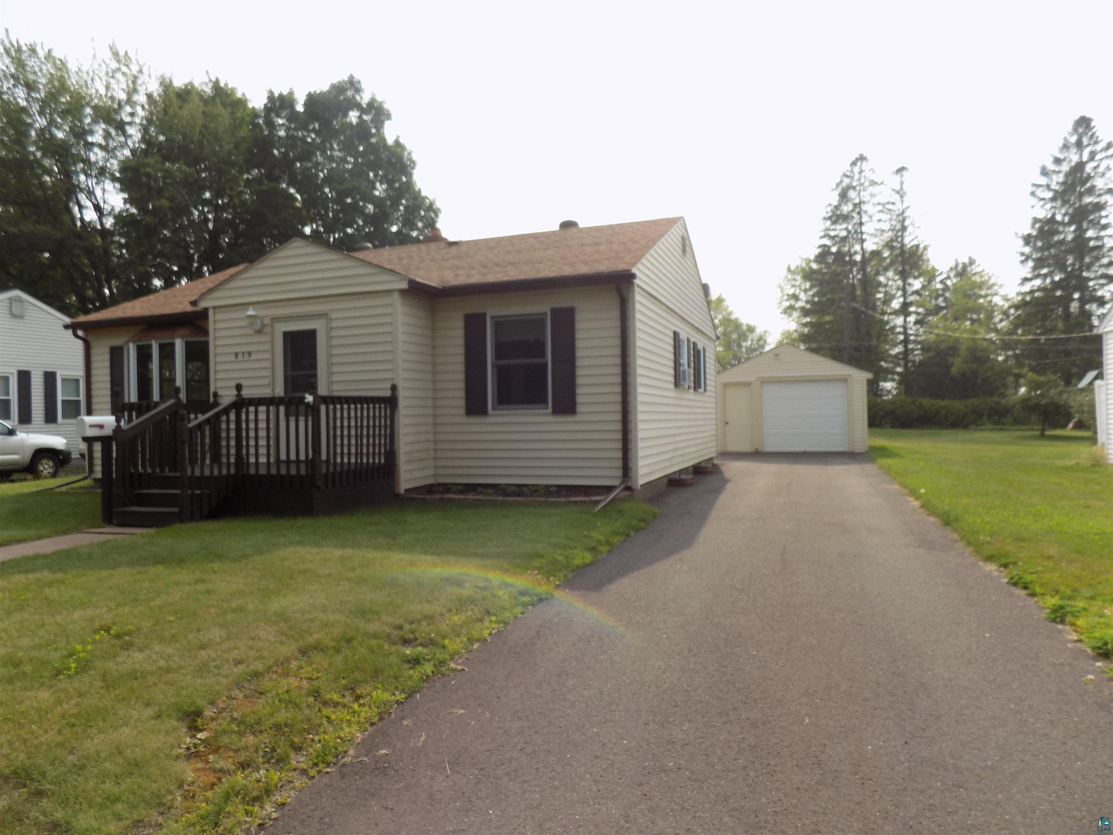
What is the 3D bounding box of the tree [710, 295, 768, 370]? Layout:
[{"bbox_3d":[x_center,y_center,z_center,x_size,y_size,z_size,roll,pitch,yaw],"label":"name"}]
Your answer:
[{"bbox_3d":[14.110,-4.478,59.991,7.600,11.011,7.600,-1,0,19],"label":"tree"}]

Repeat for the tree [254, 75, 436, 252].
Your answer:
[{"bbox_3d":[-10.458,-7.807,36.984,9.600,18.539,9.600,-1,0,19],"label":"tree"}]

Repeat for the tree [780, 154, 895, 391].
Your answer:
[{"bbox_3d":[21.501,-9.521,55.983,8.400,20.797,8.400,-1,0,19],"label":"tree"}]

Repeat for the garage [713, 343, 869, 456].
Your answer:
[{"bbox_3d":[7.980,-0.592,25.230,4.750,3.250,6.800,-1,0,19],"label":"garage"}]

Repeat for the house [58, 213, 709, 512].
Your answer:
[{"bbox_3d":[-2.696,-1.214,14.676,10.400,4.750,10.100,-1,0,19],"label":"house"}]

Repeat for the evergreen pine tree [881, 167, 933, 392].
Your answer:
[{"bbox_3d":[26.627,-9.110,55.983,4.600,19.776,4.600,-1,0,19],"label":"evergreen pine tree"}]

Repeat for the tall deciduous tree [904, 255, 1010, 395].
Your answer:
[{"bbox_3d":[29.484,-5.434,53.990,7.600,12.309,7.600,-1,0,19],"label":"tall deciduous tree"}]

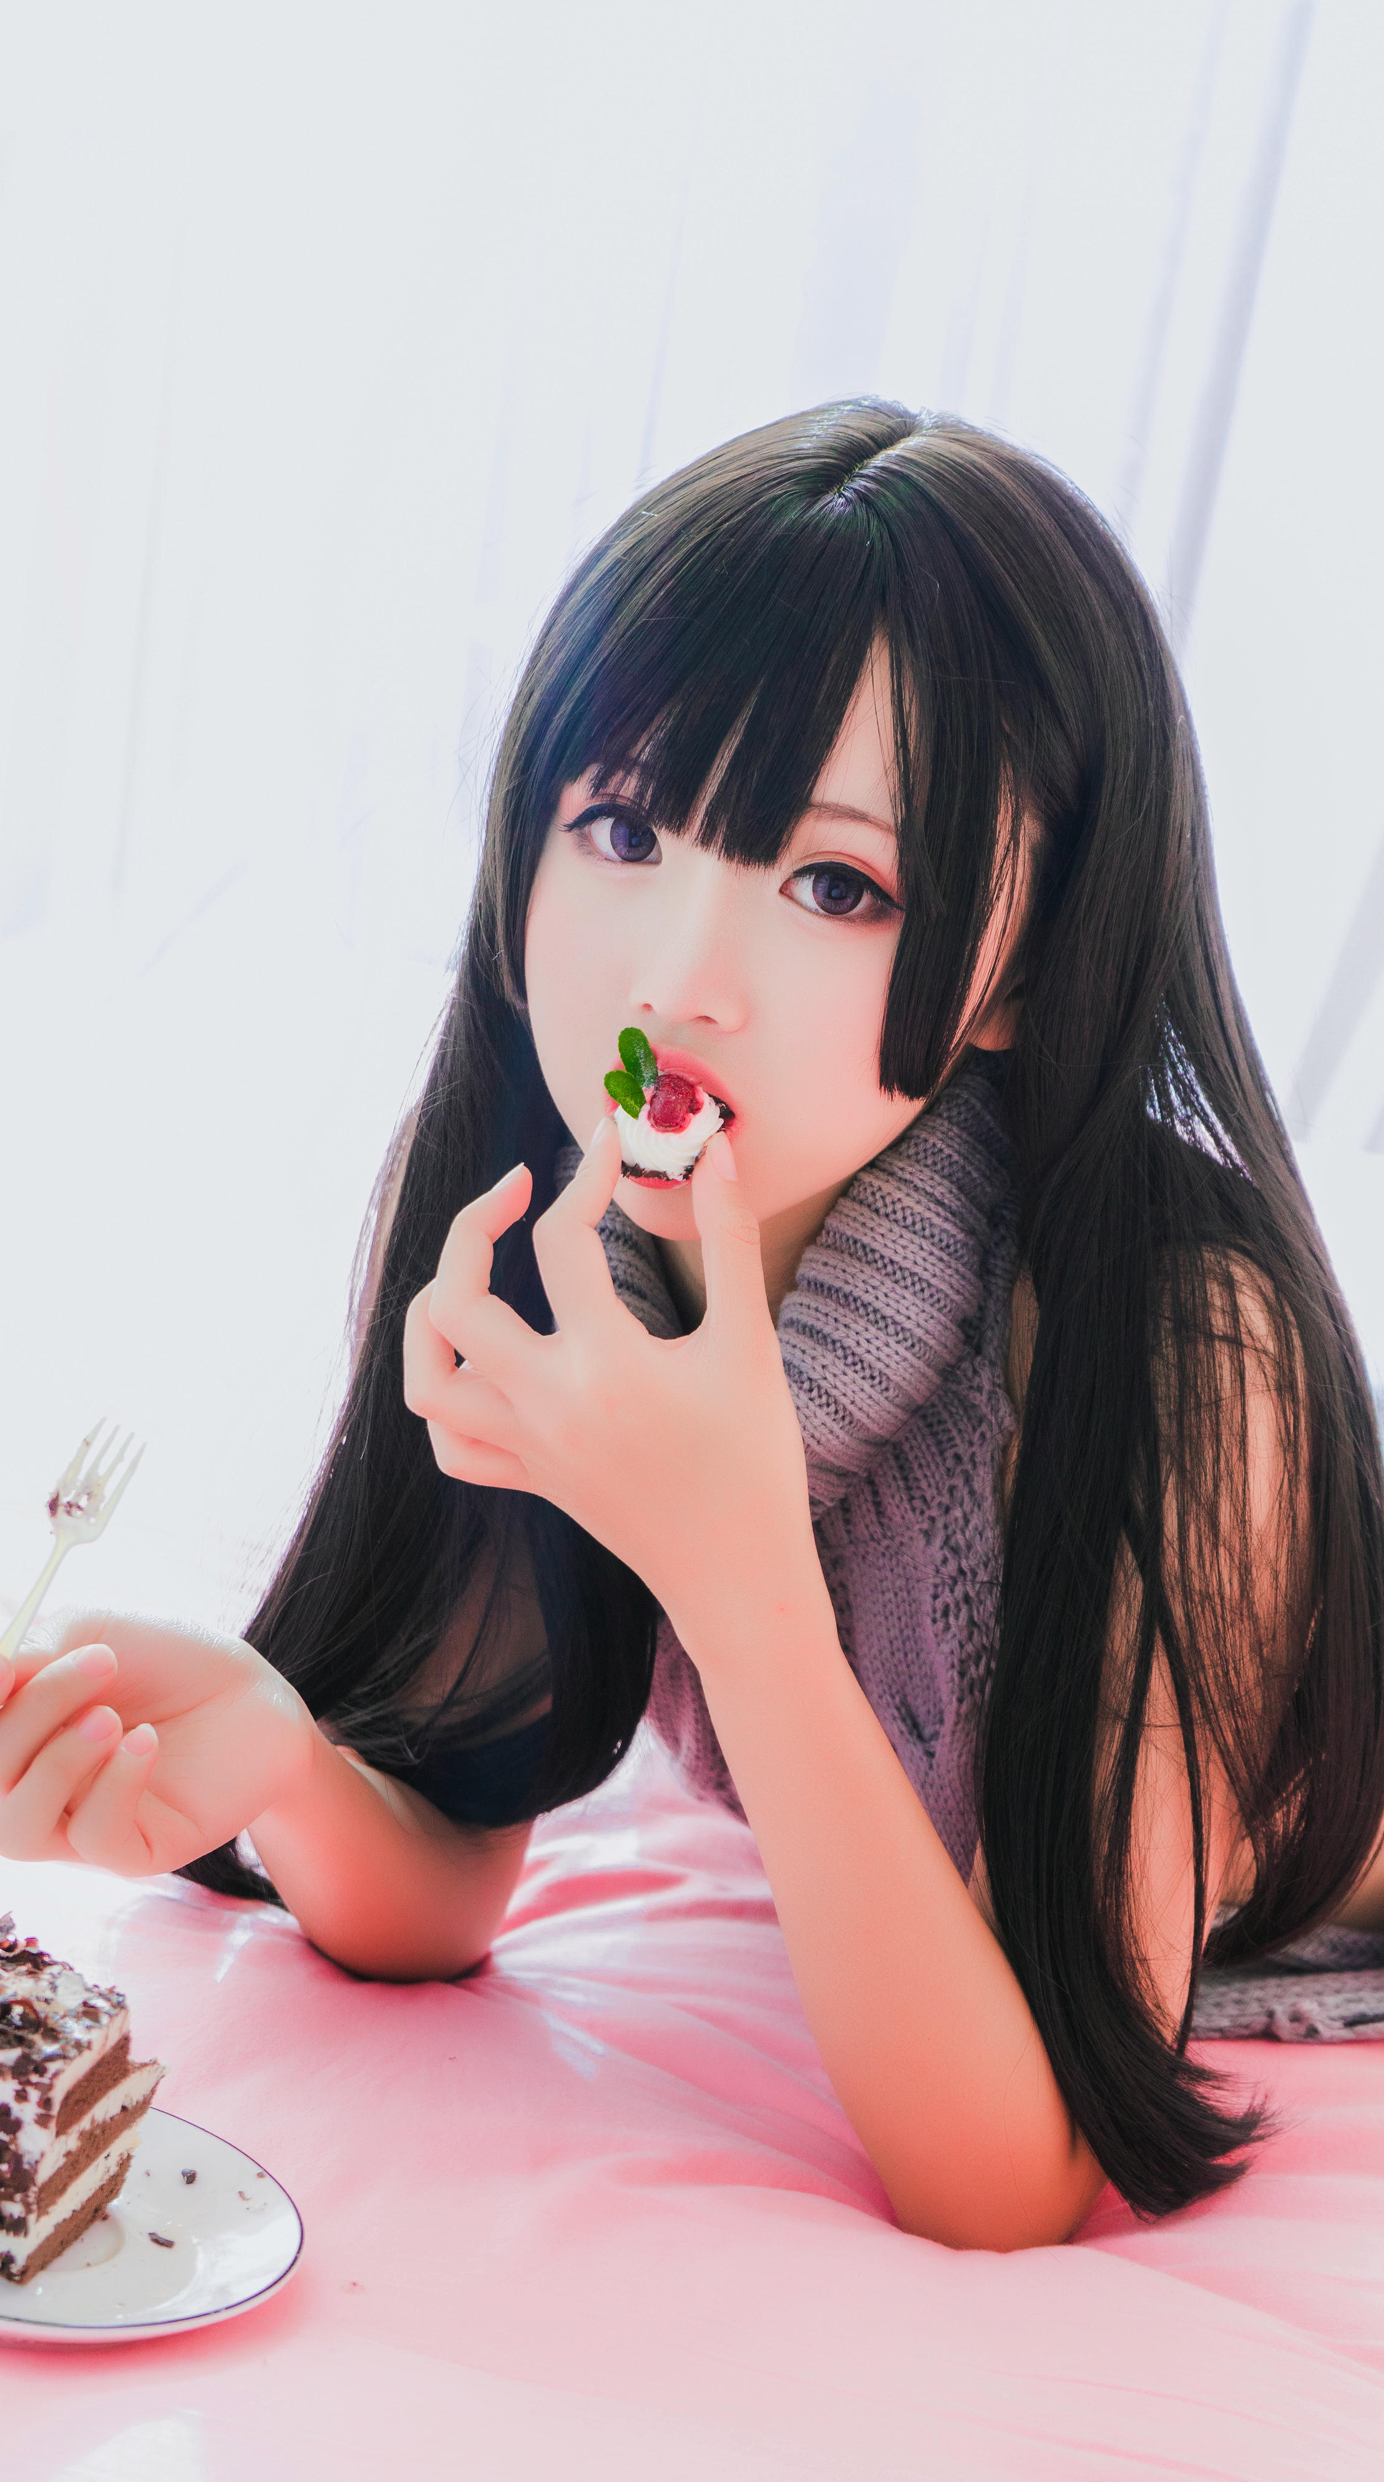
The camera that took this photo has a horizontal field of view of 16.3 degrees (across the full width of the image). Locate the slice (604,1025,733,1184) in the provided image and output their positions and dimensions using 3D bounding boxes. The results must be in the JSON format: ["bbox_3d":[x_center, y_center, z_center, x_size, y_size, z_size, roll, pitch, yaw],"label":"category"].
[{"bbox_3d":[-0.007,-0.040,1.415,0.036,0.034,0.033,2,42,6],"label":"slice"}]

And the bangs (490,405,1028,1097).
[{"bbox_3d":[0.023,-0.152,1.465,0.150,0.195,0.130,17,7,15],"label":"bangs"}]

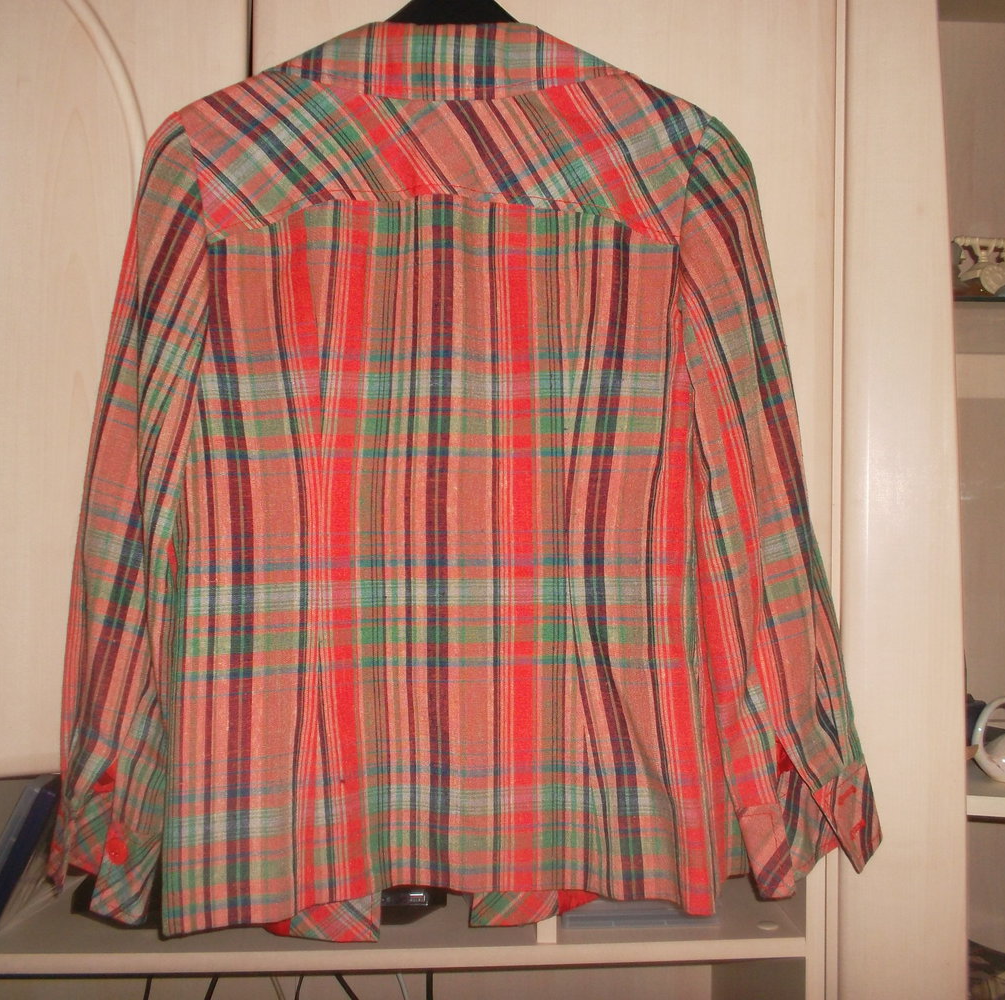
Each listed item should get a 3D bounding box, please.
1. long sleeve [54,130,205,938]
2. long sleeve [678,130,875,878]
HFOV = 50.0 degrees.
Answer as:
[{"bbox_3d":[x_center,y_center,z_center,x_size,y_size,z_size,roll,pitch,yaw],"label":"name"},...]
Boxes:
[{"bbox_3d":[-0.284,0.014,0.820,0.098,0.600,0.100,3,0,-4],"label":"long sleeve"},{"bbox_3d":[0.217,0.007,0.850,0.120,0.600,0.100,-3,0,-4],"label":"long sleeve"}]

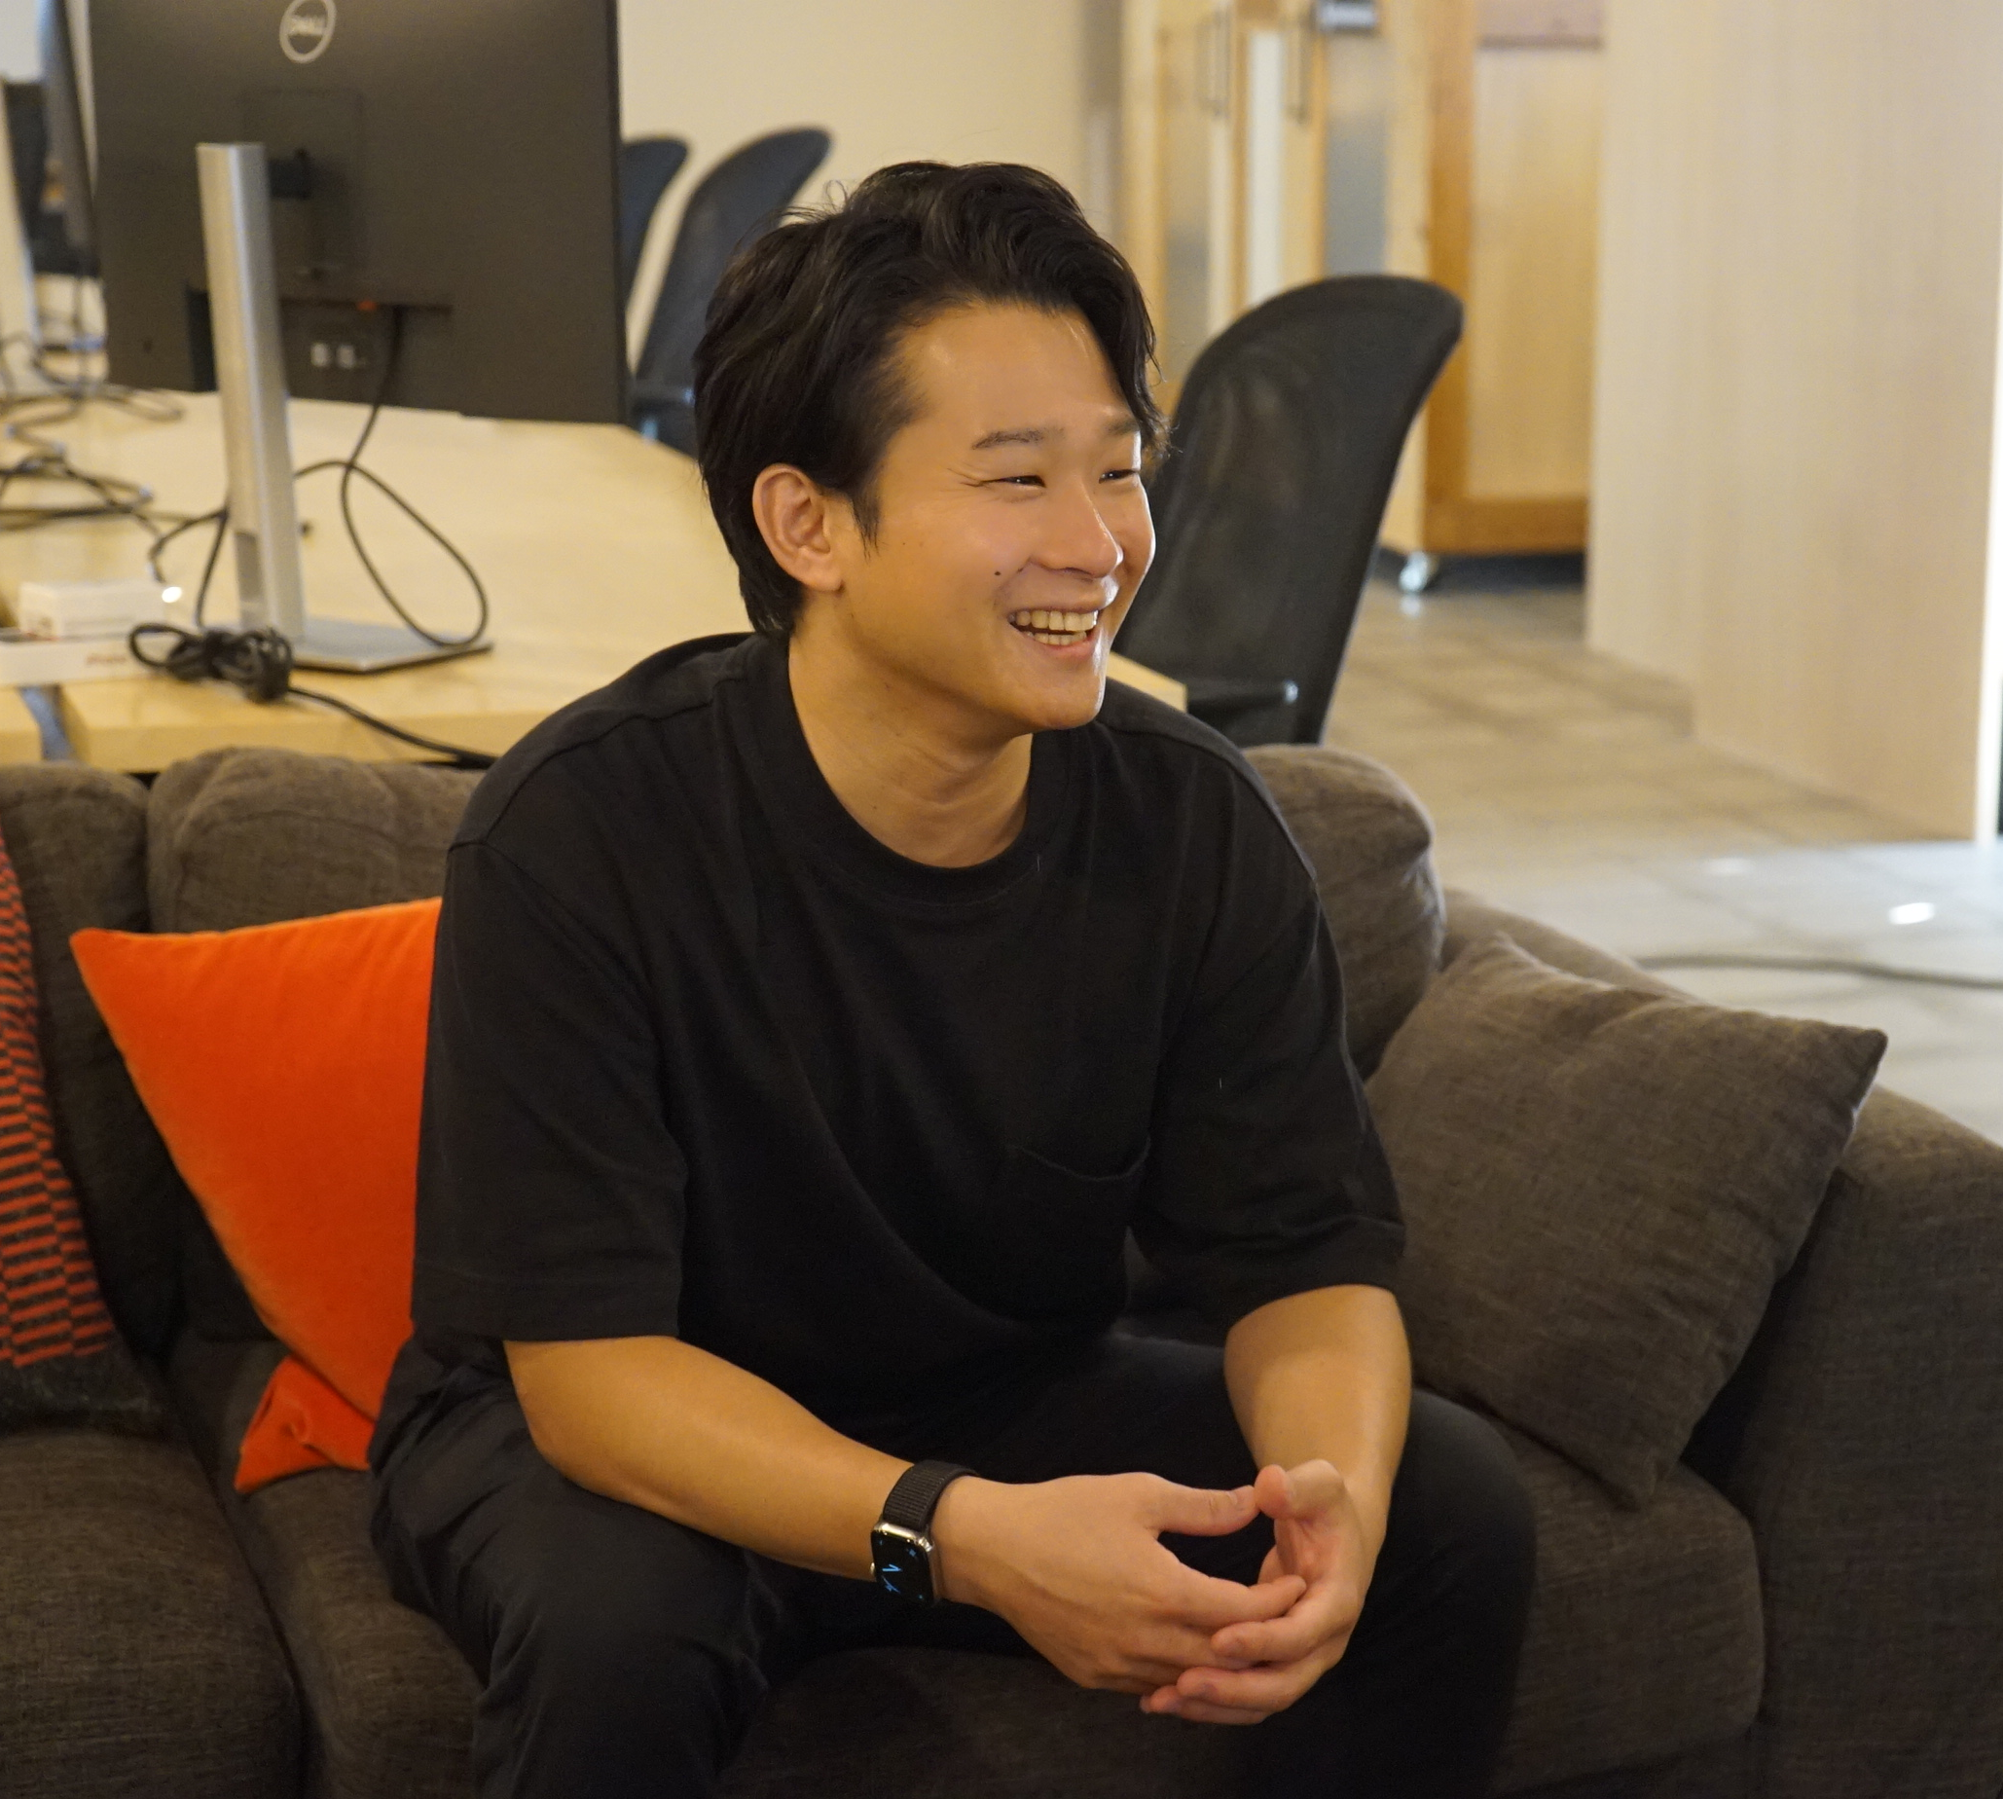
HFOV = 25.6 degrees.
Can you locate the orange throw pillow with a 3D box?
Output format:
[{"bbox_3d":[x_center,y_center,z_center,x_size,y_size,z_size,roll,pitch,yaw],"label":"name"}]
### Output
[{"bbox_3d":[-0.295,0.152,2.537,0.400,0.365,0.140,-10,-19,-19],"label":"orange throw pillow"}]

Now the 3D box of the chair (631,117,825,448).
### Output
[{"bbox_3d":[-0.557,-0.525,5.970,0.600,1.014,0.600,-4,13,-17],"label":"chair"}]

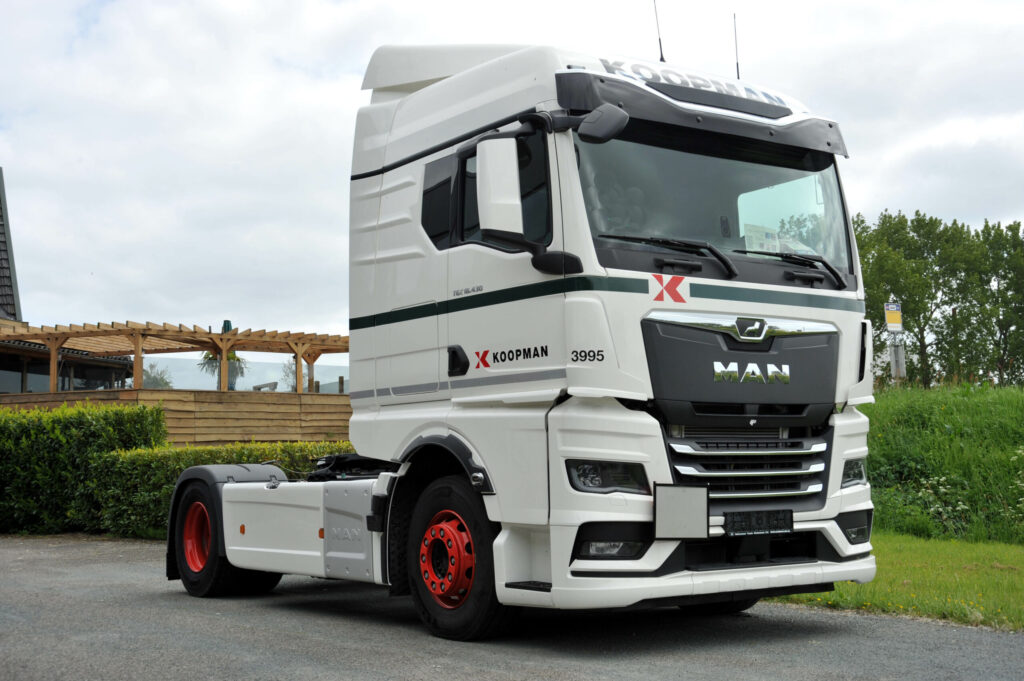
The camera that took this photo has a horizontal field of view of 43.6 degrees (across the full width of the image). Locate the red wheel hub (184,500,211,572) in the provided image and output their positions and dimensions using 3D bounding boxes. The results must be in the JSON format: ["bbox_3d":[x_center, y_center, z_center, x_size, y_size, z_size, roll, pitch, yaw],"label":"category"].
[{"bbox_3d":[-2.546,1.657,10.783,0.200,0.600,0.600,3,-7,-36],"label":"red wheel hub"}]

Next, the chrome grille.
[{"bbox_3d":[1.365,0.724,7.294,1.310,0.470,0.160,3,-7,-36],"label":"chrome grille"}]

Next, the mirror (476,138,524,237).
[{"bbox_3d":[-0.063,-0.821,6.867,0.260,0.540,0.140,1,-6,-24],"label":"mirror"}]

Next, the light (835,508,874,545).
[{"bbox_3d":[2.084,1.148,7.878,0.180,0.200,0.450,-6,-8,44],"label":"light"}]

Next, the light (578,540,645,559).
[{"bbox_3d":[0.516,1.103,6.726,0.380,0.105,0.130,2,-6,-26],"label":"light"}]

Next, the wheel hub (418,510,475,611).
[{"bbox_3d":[-0.383,1.320,7.700,0.200,0.600,0.600,3,-7,-36],"label":"wheel hub"}]

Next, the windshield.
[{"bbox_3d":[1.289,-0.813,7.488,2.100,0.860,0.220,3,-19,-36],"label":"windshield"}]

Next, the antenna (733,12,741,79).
[{"bbox_3d":[1.401,-1.827,7.959,0.020,0.441,0.020,3,-9,-36],"label":"antenna"}]

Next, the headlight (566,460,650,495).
[{"bbox_3d":[0.516,0.736,6.804,0.430,0.210,0.200,2,-6,-26],"label":"headlight"}]

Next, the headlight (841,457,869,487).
[{"bbox_3d":[2.083,0.813,7.927,0.200,0.210,0.430,-6,-8,44],"label":"headlight"}]

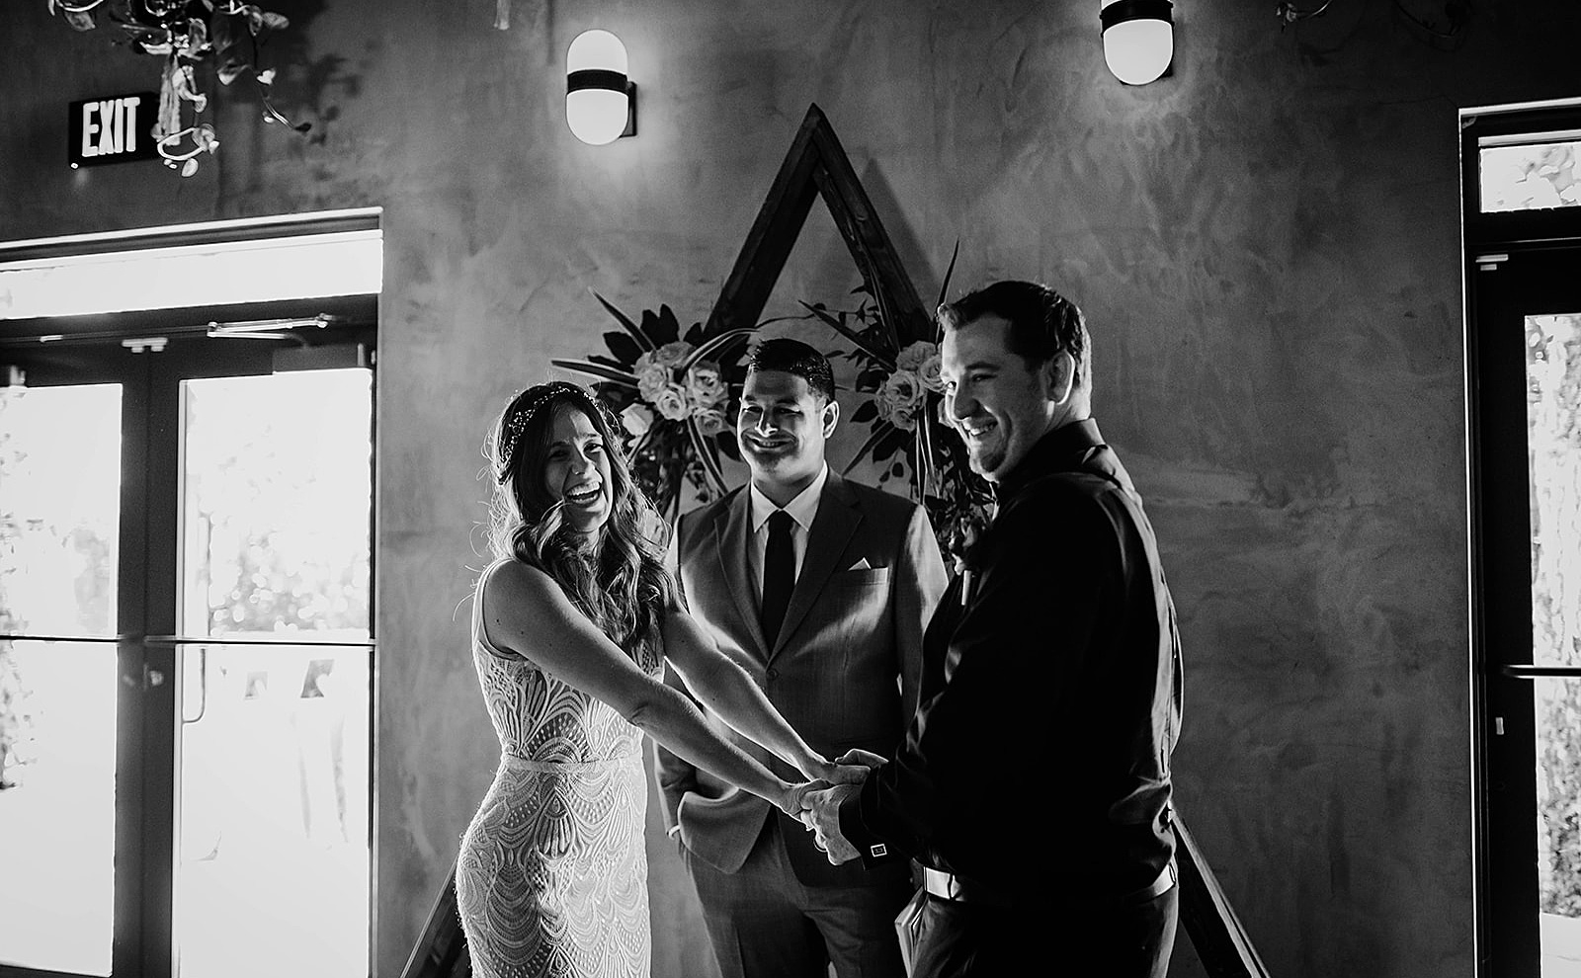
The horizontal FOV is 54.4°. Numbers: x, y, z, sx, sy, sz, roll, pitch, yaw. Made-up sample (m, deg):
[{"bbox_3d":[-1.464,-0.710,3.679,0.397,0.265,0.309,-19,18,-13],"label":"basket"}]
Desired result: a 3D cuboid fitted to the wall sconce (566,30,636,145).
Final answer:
[{"bbox_3d":[-0.480,-1.011,3.884,0.155,0.287,0.178,-1,-3,19],"label":"wall sconce"}]

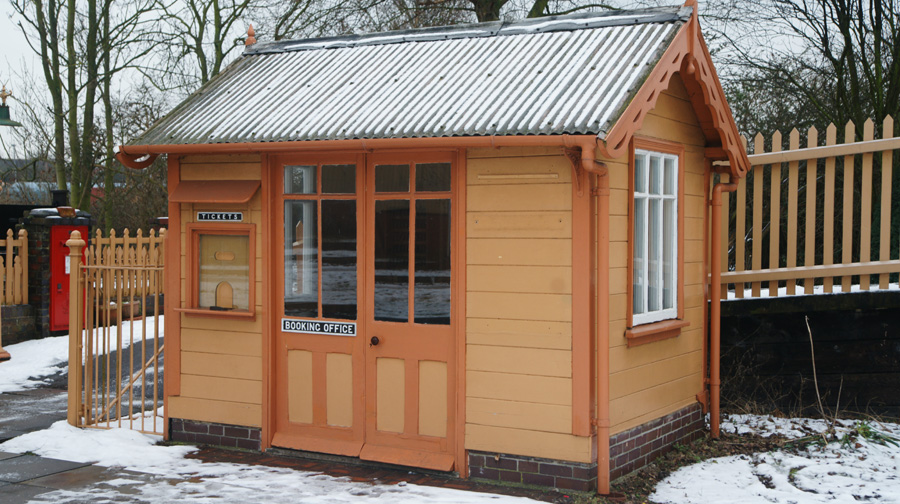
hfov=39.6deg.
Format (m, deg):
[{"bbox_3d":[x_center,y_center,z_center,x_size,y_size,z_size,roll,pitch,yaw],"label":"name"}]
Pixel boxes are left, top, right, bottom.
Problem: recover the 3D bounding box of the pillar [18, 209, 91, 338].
[{"bbox_3d":[-4.197,0.217,13.355,0.340,1.350,0.660,1,1,34],"label":"pillar"}]

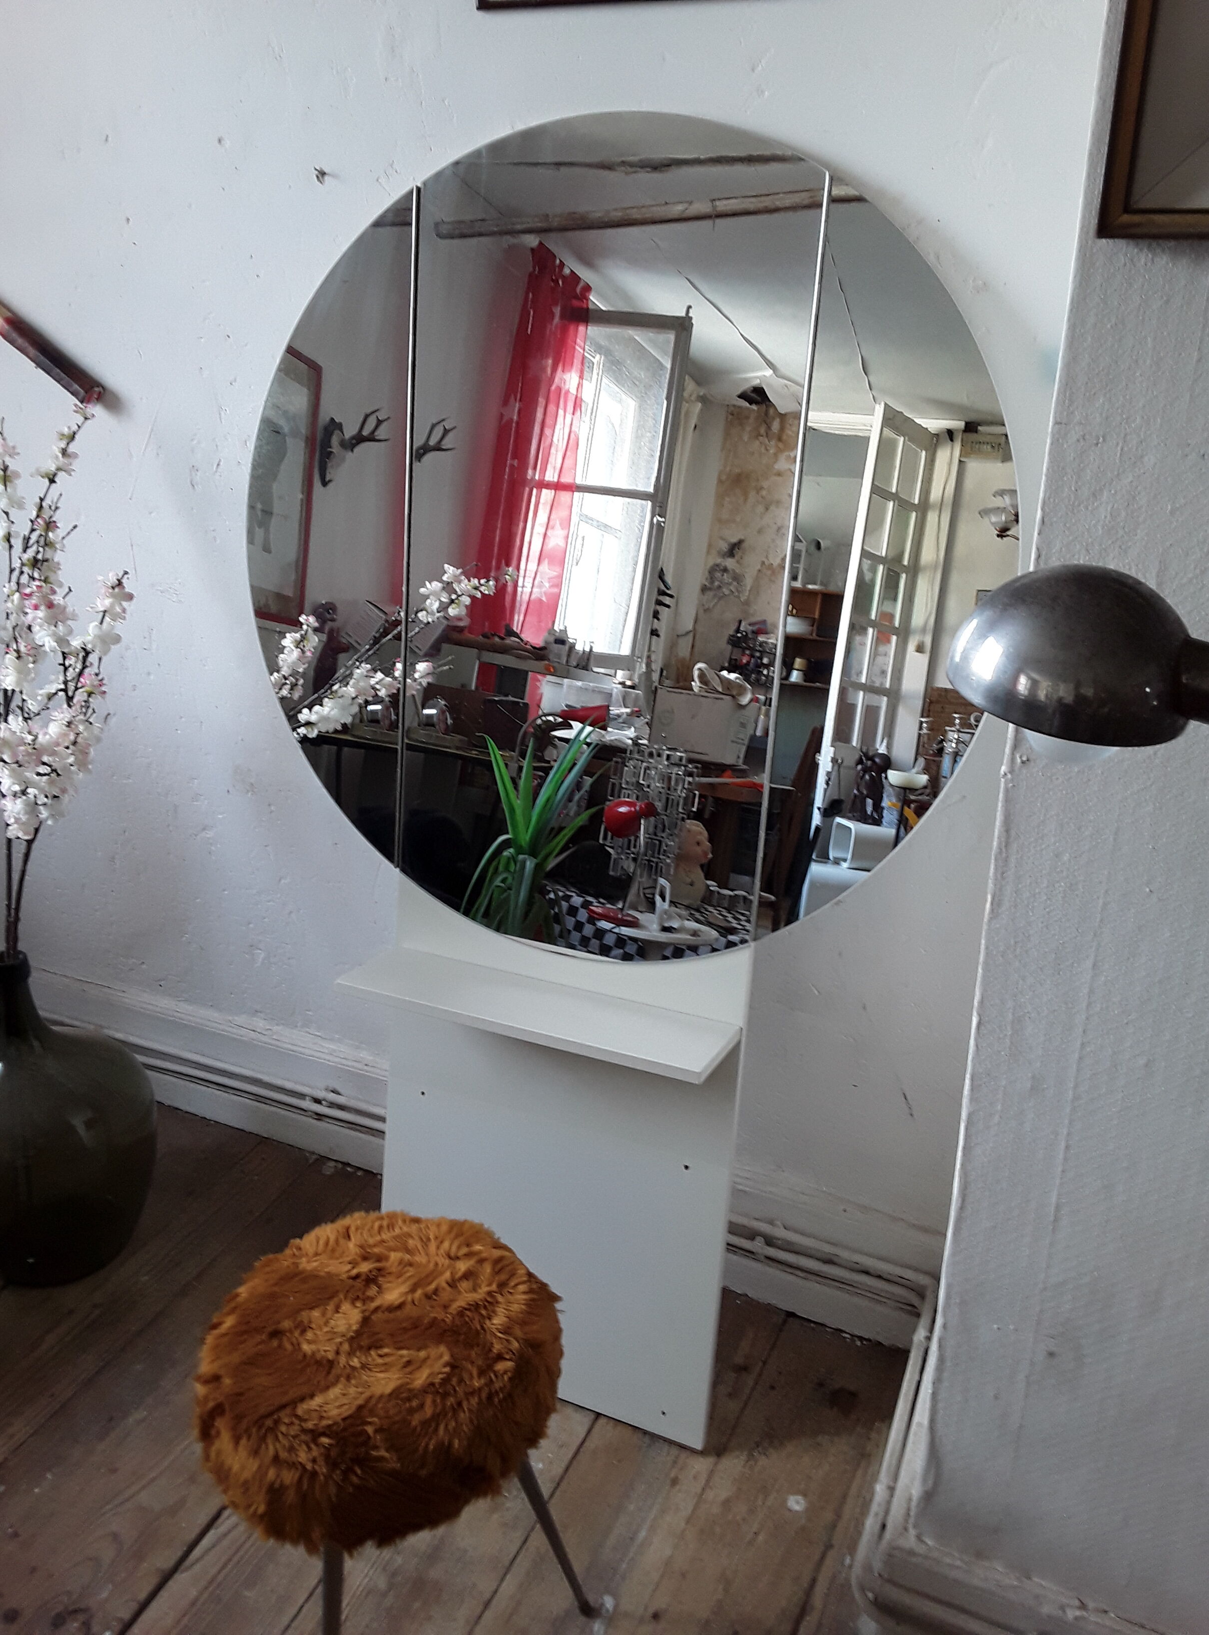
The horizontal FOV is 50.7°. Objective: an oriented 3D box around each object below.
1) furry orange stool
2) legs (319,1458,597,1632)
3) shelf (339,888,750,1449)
[{"bbox_3d":[-0.205,0.665,1.247,0.337,0.483,0.346,7,26,18],"label":"furry orange stool"},{"bbox_3d":[-0.216,0.738,1.240,0.331,0.357,0.289,7,26,18],"label":"legs"},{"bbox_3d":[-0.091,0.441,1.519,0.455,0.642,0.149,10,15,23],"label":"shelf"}]

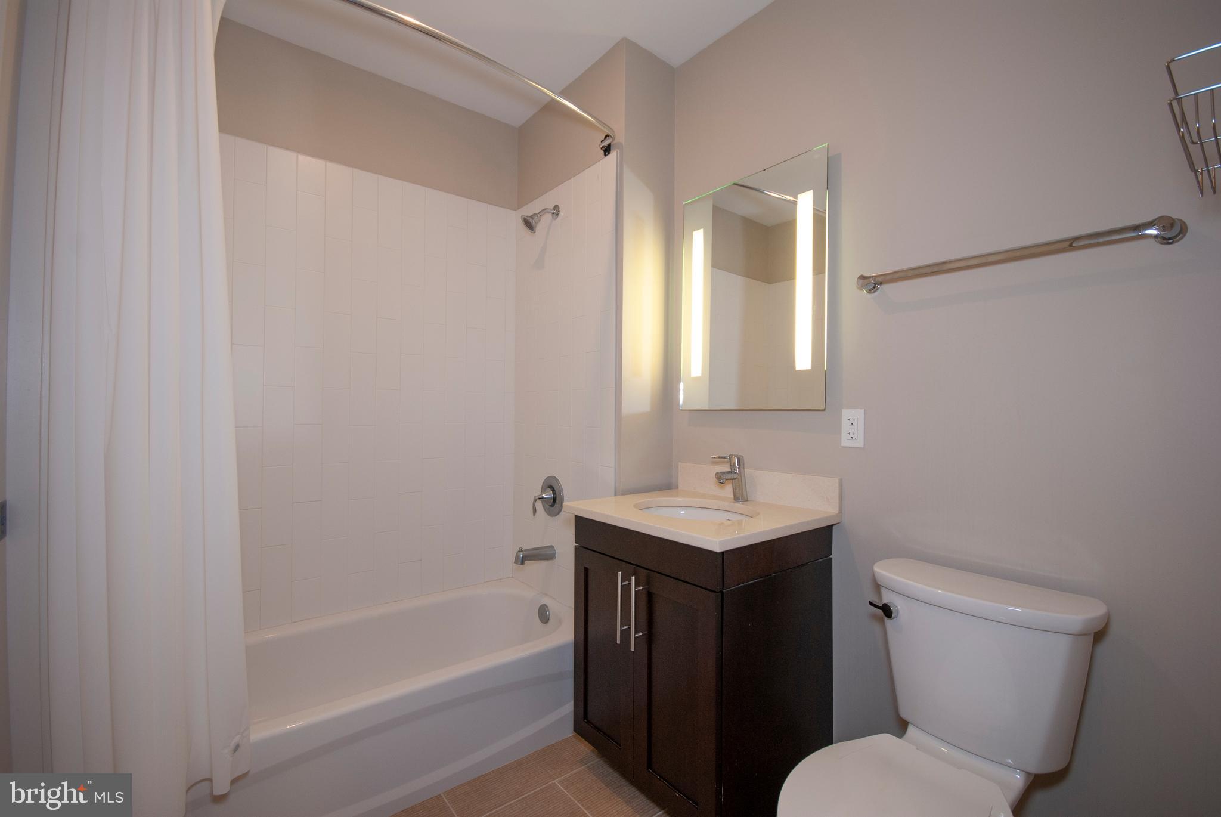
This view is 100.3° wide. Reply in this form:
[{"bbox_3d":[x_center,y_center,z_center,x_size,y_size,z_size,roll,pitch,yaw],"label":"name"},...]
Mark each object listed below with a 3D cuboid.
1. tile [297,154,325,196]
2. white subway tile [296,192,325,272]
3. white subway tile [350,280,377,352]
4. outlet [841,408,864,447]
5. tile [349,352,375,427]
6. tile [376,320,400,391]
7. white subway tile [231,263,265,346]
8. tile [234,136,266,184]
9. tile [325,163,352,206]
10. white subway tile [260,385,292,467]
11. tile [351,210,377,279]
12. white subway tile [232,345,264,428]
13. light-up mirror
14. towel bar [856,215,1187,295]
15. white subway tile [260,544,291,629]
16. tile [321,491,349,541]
[{"bbox_3d":[-1.199,-0.931,2.044,0.098,0.145,0.009,1,-1,-36],"label":"tile"},{"bbox_3d":[-1.195,-0.698,2.031,0.099,0.305,0.009,1,0,-37],"label":"white subway tile"},{"bbox_3d":[-1.043,-0.386,2.155,0.098,0.305,0.009,1,-1,-36],"label":"white subway tile"},{"bbox_3d":[0.718,0.060,1.513,0.010,0.114,0.070,1,-1,-38],"label":"outlet"},{"bbox_3d":[-1.042,-0.084,2.149,0.099,0.305,0.009,1,0,-37],"label":"tile"},{"bbox_3d":[-0.964,-0.234,2.212,0.098,0.305,0.009,1,-1,-36],"label":"tile"},{"bbox_3d":[-1.365,-0.391,1.924,0.098,0.306,0.010,1,-1,-37],"label":"white subway tile"},{"bbox_3d":[-1.362,-0.931,1.933,0.098,0.151,0.010,1,-1,-38],"label":"tile"},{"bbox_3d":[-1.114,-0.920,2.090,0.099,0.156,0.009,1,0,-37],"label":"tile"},{"bbox_3d":[-1.288,0.070,1.979,0.098,0.307,0.010,1,-1,-38],"label":"white subway tile"},{"bbox_3d":[-1.041,-0.693,2.158,0.098,0.305,0.009,1,-1,-36],"label":"tile"},{"bbox_3d":[-1.367,-0.083,1.920,0.098,0.306,0.010,1,-1,-37],"label":"white subway tile"},{"bbox_3d":[0.487,-0.406,1.810,0.030,0.821,0.604,1,0,-38],"label":"light-up mirror"},{"bbox_3d":[0.945,-0.371,1.271,0.091,0.055,0.655,1,-1,-41],"label":"towel bar"},{"bbox_3d":[-1.291,0.686,1.970,0.098,0.307,0.010,1,-1,-37],"label":"white subway tile"},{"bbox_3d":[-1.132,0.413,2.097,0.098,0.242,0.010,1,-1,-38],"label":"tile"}]

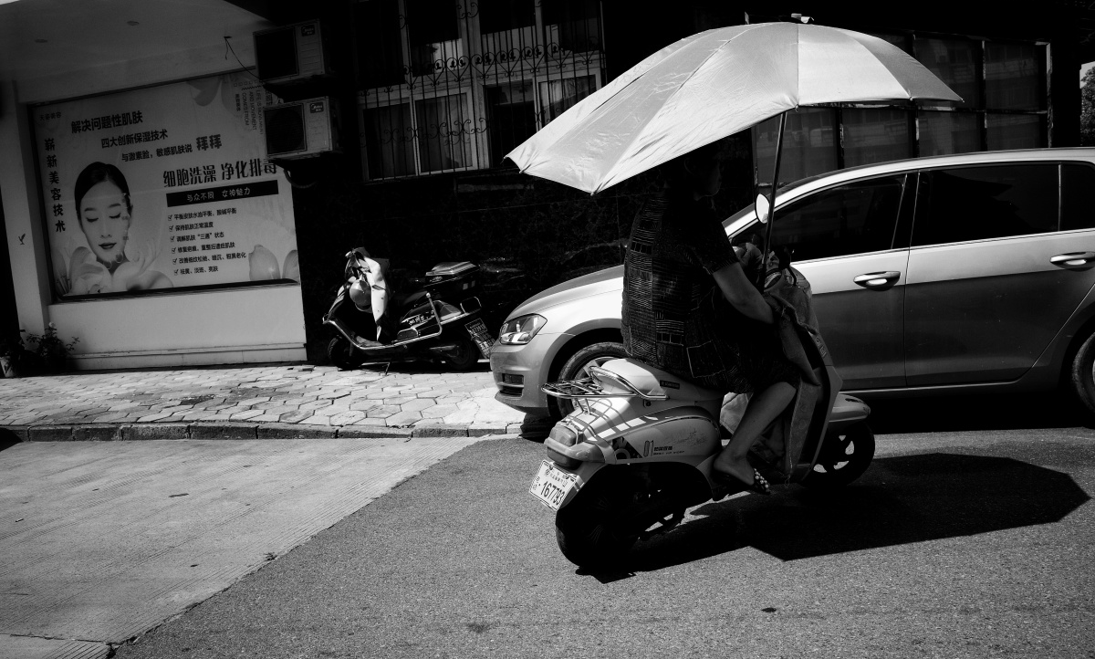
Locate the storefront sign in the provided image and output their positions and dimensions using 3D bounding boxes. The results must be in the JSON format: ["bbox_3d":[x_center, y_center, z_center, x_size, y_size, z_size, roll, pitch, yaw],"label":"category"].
[{"bbox_3d":[-4.573,-1.649,10.106,3.550,2.460,0.080,-3,5,16],"label":"storefront sign"}]

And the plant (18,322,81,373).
[{"bbox_3d":[-6.096,0.275,10.469,0.600,0.580,0.450,-3,5,16],"label":"plant"}]

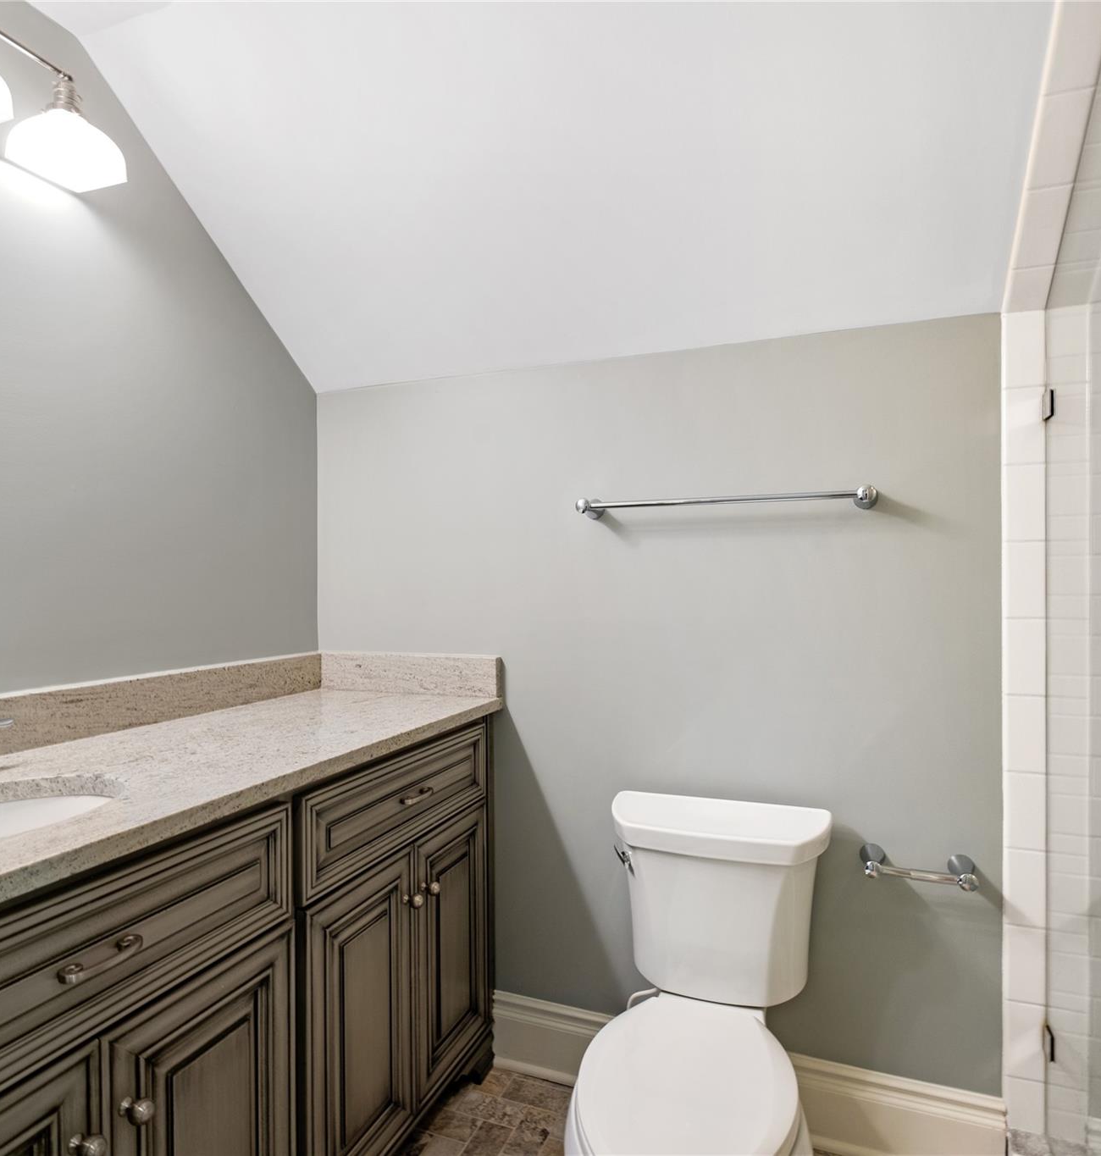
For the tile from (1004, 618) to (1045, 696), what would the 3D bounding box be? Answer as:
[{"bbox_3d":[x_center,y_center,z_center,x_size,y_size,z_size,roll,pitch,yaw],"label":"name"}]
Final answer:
[{"bbox_3d":[0.942,0.155,1.441,0.074,0.152,0.010,0,0,21],"label":"tile"}]

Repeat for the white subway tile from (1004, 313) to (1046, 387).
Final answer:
[{"bbox_3d":[0.940,-0.457,1.445,0.074,0.152,0.010,0,0,21],"label":"white subway tile"}]

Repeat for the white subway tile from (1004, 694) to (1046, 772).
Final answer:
[{"bbox_3d":[0.942,0.309,1.440,0.074,0.151,0.010,0,0,21],"label":"white subway tile"}]

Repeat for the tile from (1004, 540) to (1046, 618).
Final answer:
[{"bbox_3d":[0.941,0.003,1.442,0.074,0.151,0.010,0,0,21],"label":"tile"}]

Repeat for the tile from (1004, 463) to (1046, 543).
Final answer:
[{"bbox_3d":[0.941,-0.150,1.443,0.074,0.152,0.010,0,0,21],"label":"tile"}]

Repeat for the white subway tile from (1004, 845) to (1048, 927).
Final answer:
[{"bbox_3d":[0.943,0.614,1.438,0.074,0.151,0.010,0,0,21],"label":"white subway tile"}]

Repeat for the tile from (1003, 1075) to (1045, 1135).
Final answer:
[{"bbox_3d":[0.944,1.046,1.435,0.074,0.107,0.010,0,0,21],"label":"tile"}]

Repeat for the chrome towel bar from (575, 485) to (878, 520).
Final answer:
[{"bbox_3d":[0.377,-0.168,1.617,0.662,0.052,0.095,0,0,21],"label":"chrome towel bar"}]

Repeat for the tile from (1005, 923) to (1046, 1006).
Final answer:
[{"bbox_3d":[0.943,0.765,1.437,0.074,0.150,0.010,0,0,21],"label":"tile"}]

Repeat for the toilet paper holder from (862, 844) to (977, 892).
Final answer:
[{"bbox_3d":[0.748,0.594,1.469,0.218,0.052,0.095,0,0,21],"label":"toilet paper holder"}]

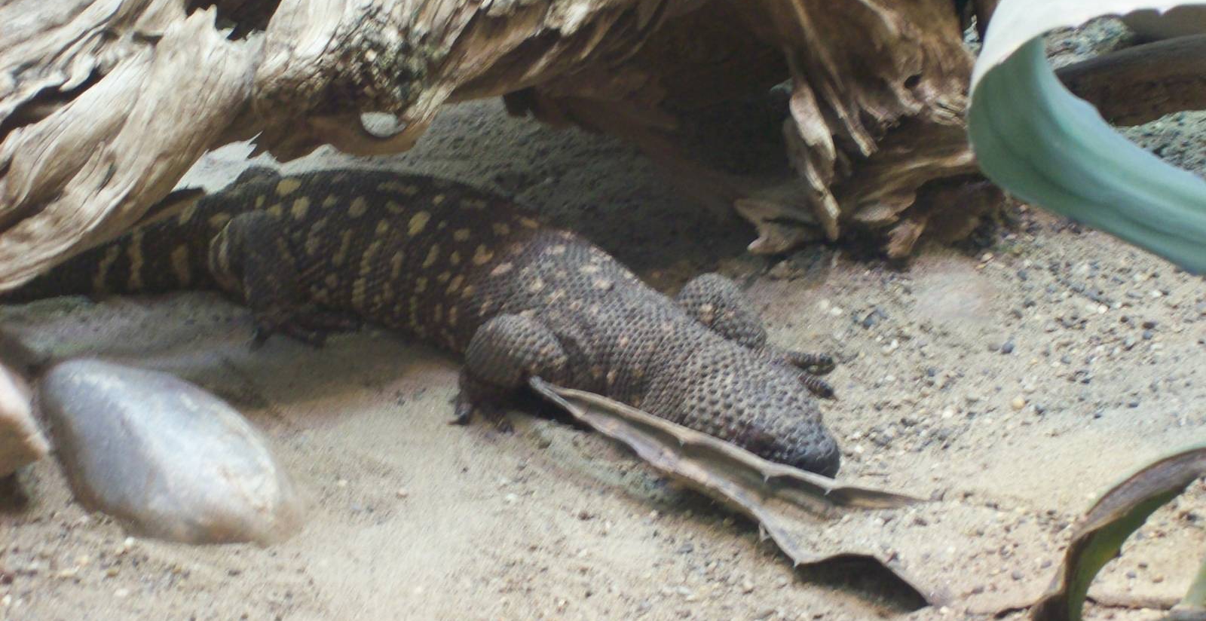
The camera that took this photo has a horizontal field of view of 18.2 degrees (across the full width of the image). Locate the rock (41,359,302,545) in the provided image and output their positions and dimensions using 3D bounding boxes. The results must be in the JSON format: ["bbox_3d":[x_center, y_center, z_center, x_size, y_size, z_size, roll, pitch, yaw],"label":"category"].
[{"bbox_3d":[-0.208,0.069,1.800,0.090,0.066,0.156,-27,42,-34],"label":"rock"}]

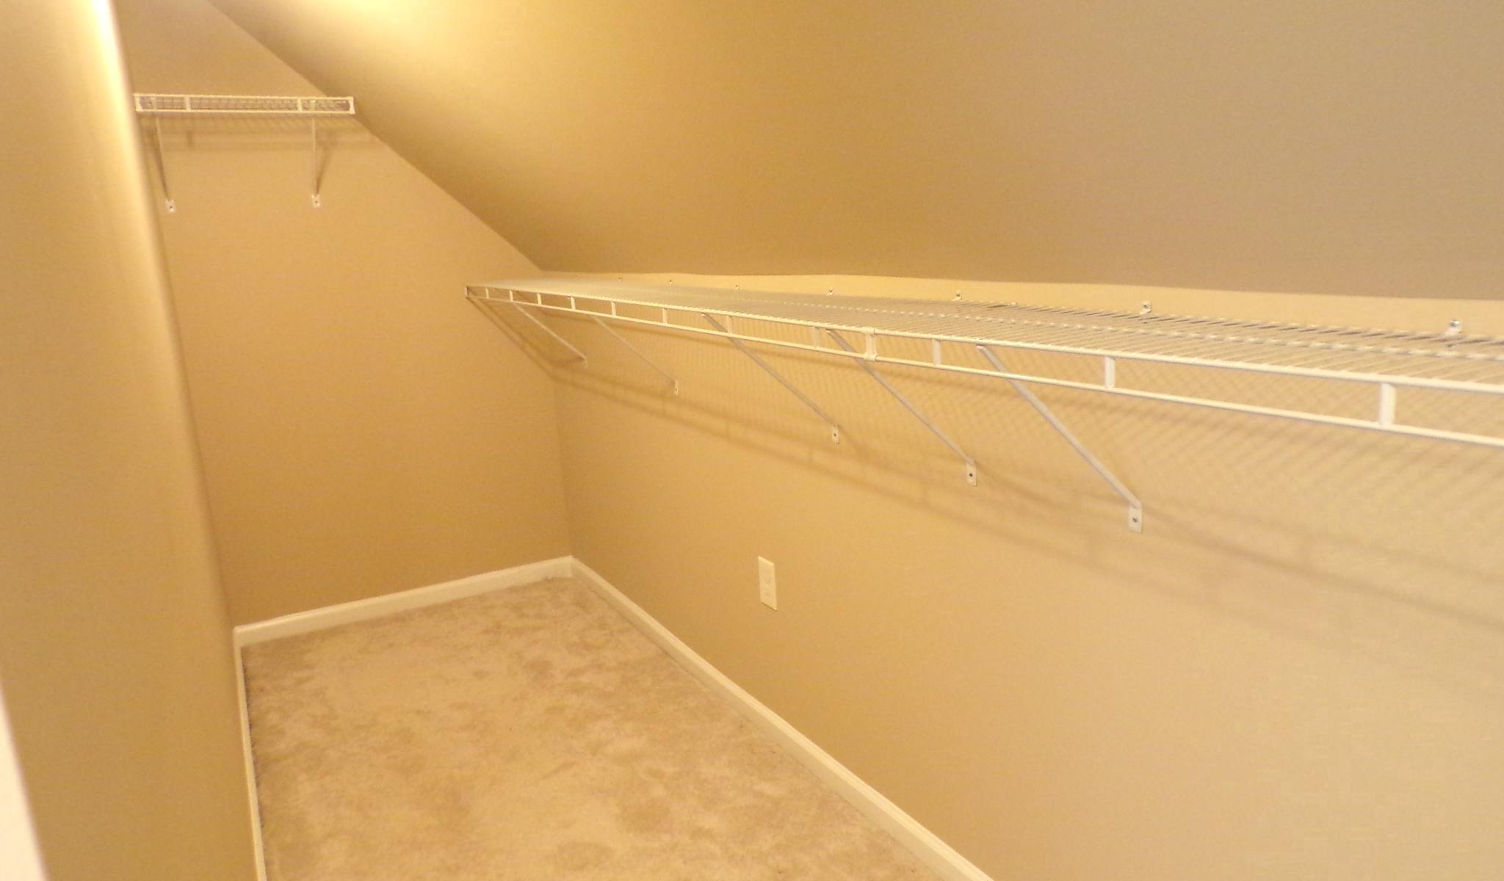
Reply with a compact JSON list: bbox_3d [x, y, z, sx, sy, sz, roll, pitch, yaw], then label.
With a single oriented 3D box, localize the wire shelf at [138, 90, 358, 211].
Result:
[{"bbox_3d":[-1.575,-0.909,3.302,0.605,0.322,0.300,-10,13,-26],"label":"wire shelf"}]

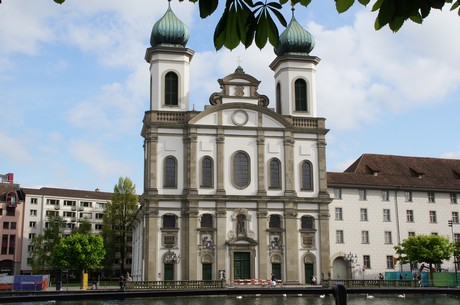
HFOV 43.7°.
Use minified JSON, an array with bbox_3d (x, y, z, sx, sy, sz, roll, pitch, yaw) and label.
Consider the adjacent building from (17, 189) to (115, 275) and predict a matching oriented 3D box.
[{"bbox_3d":[-40.840,21.353,146.382,25.500,22.600,12.000,8,-15,-35],"label":"adjacent building"}]

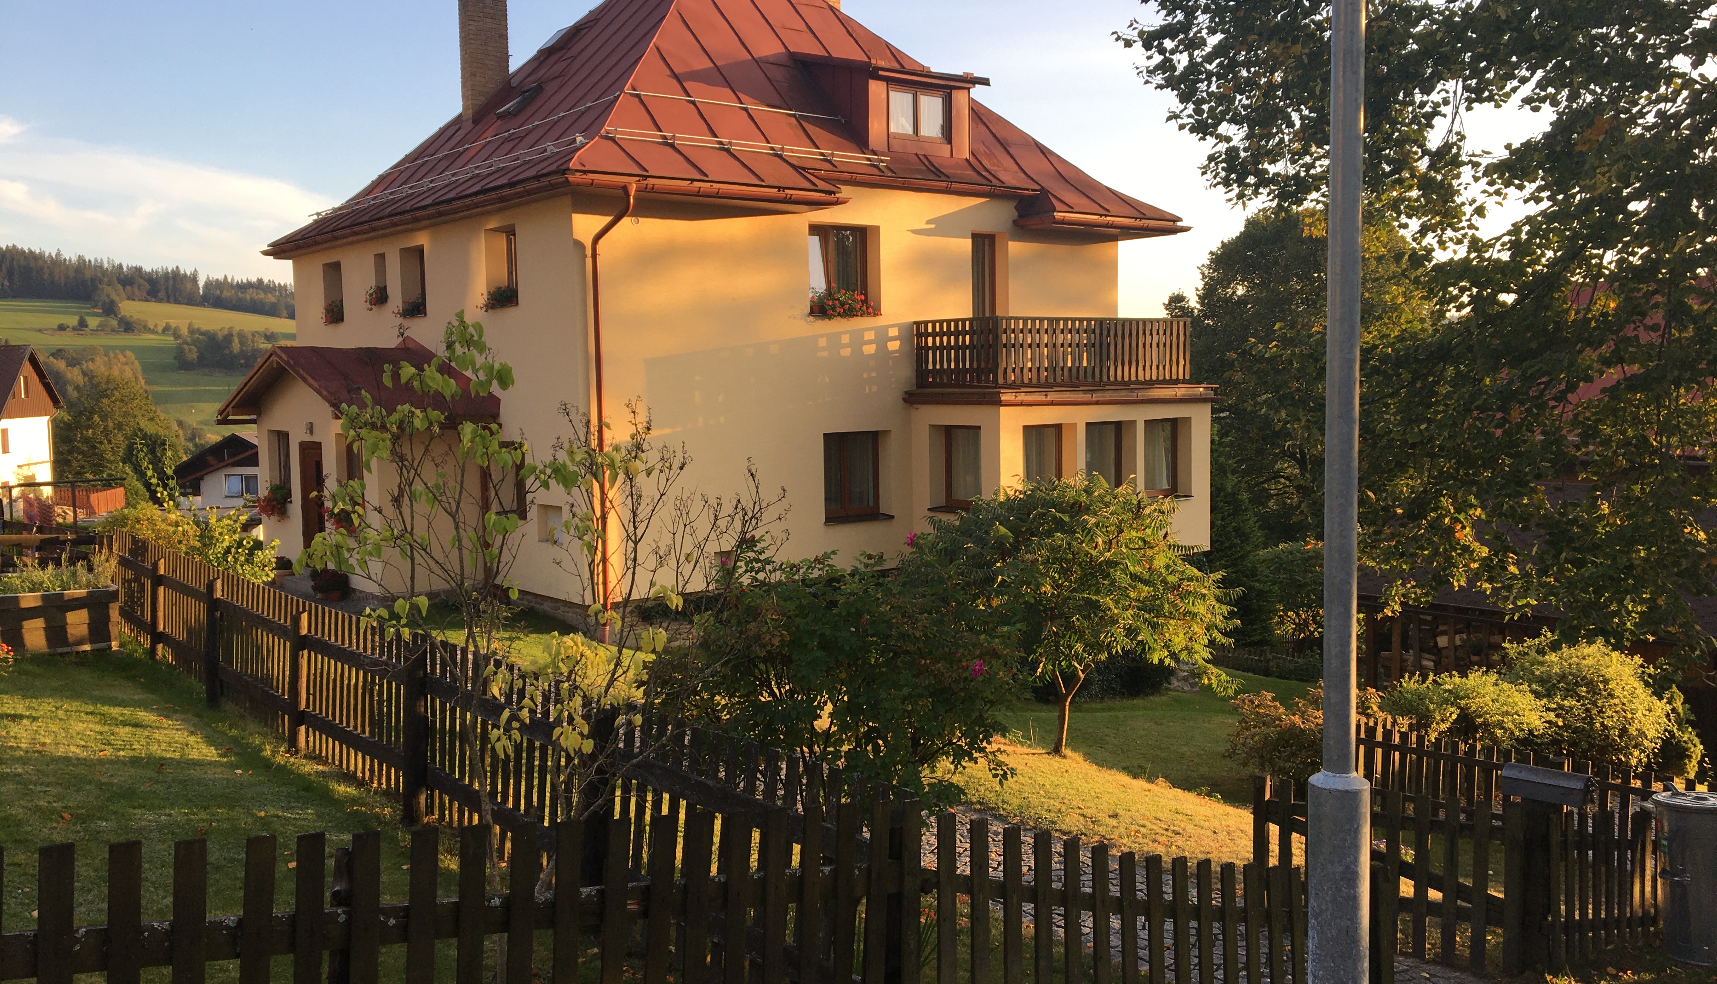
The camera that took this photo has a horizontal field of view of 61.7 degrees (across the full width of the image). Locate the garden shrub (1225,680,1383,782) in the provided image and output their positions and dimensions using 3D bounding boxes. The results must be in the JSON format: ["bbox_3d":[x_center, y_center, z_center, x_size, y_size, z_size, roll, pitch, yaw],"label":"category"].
[{"bbox_3d":[3.526,1.936,11.400,1.180,0.900,1.100,-1,5,0],"label":"garden shrub"}]

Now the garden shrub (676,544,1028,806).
[{"bbox_3d":[-0.028,0.998,7.500,1.650,1.450,1.500,-1,5,0],"label":"garden shrub"}]

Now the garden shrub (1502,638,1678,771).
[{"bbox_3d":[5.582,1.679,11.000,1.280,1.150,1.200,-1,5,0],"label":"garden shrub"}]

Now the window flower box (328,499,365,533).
[{"bbox_3d":[-7.759,0.390,21.501,0.320,0.450,0.900,-5,6,-39],"label":"window flower box"}]

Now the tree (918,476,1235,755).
[{"bbox_3d":[1.825,1.009,12.000,2.400,2.300,2.250,-1,5,0],"label":"tree"}]

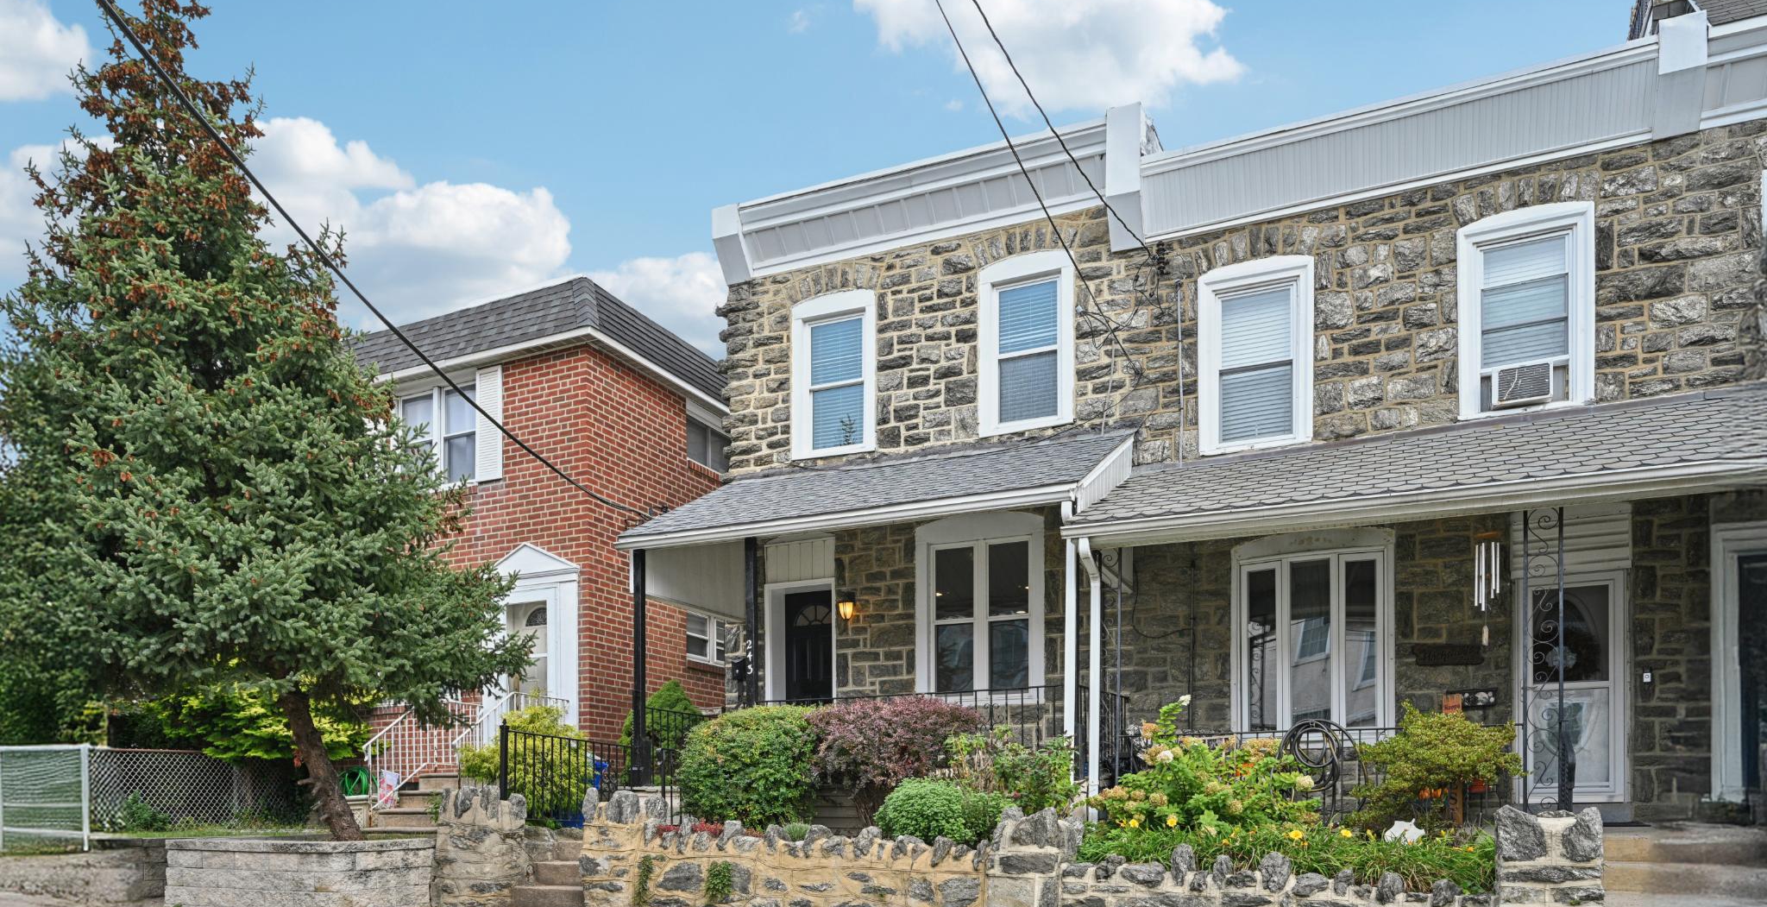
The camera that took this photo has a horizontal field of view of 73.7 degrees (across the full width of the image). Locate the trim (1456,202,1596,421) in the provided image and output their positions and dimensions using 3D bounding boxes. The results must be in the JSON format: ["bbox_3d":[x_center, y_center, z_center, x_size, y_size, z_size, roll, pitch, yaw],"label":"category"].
[{"bbox_3d":[5.843,-1.272,10.734,1.107,1.839,0.150,-4,-2,25],"label":"trim"}]

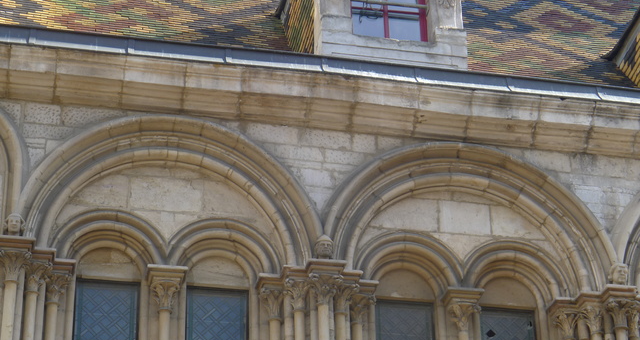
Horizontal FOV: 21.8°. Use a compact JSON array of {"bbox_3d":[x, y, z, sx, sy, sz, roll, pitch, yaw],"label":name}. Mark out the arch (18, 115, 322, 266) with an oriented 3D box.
[{"bbox_3d":[-1.532,0.221,16.923,3.080,1.570,0.460,5,-29,-11],"label":"arch"}]

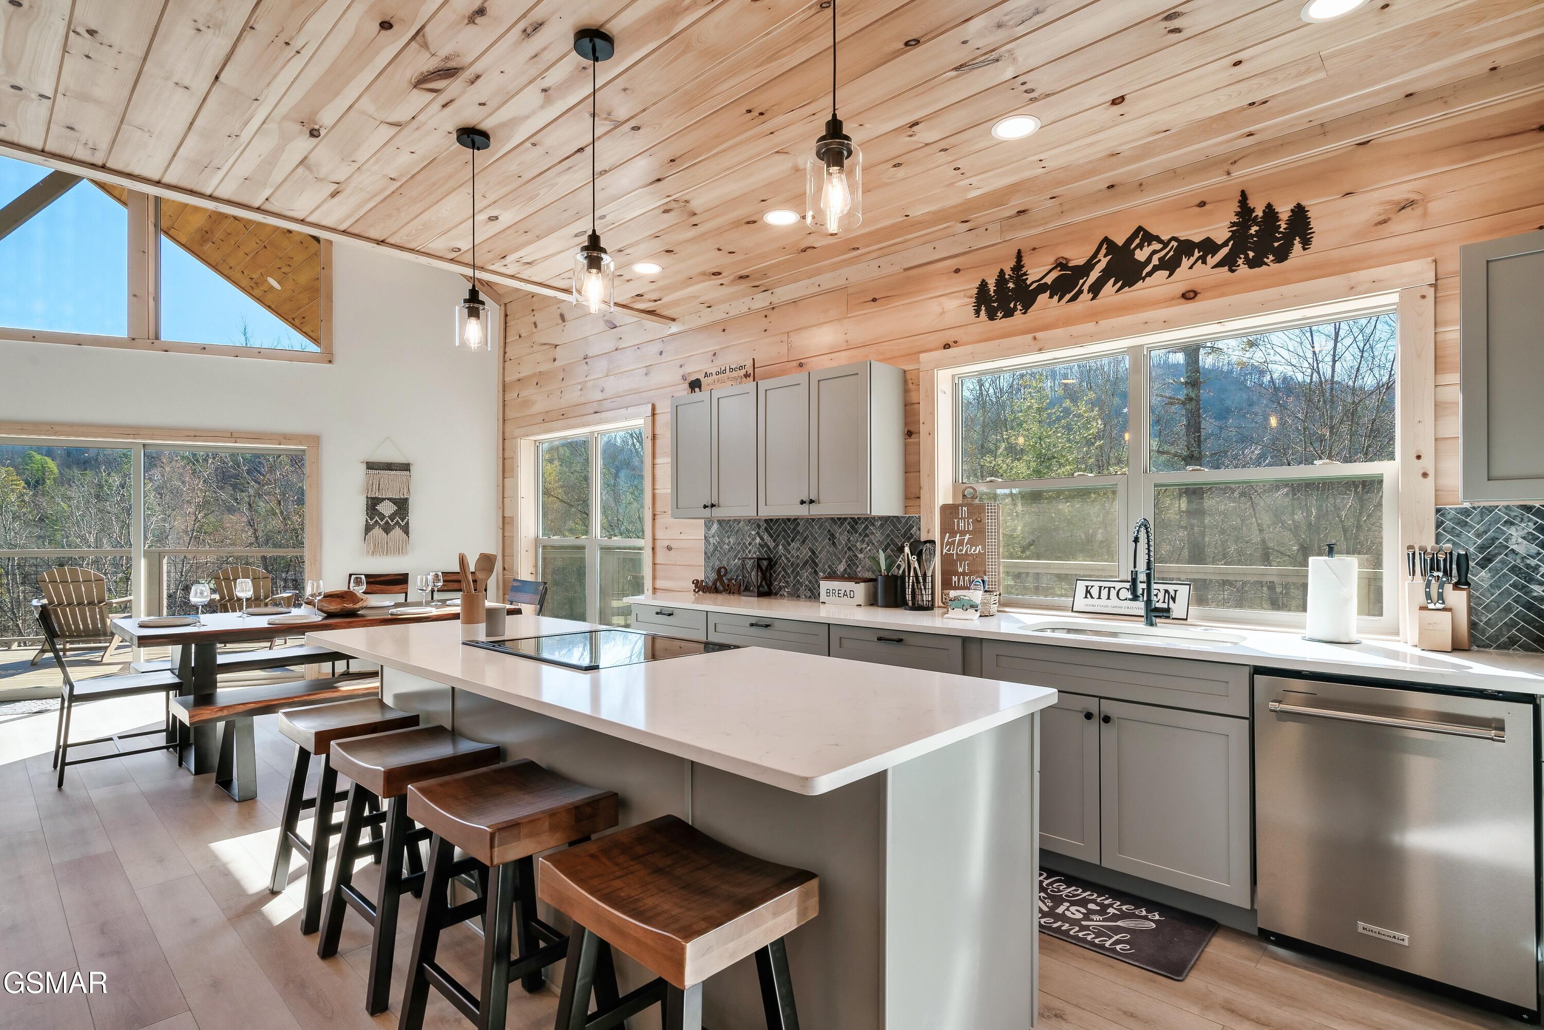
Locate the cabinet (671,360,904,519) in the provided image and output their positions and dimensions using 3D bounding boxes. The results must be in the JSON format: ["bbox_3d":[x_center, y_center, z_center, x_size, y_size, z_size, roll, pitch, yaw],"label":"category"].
[{"bbox_3d":[0.031,-0.376,4.301,1.530,0.780,0.330,-1,-2,42],"label":"cabinet"}]

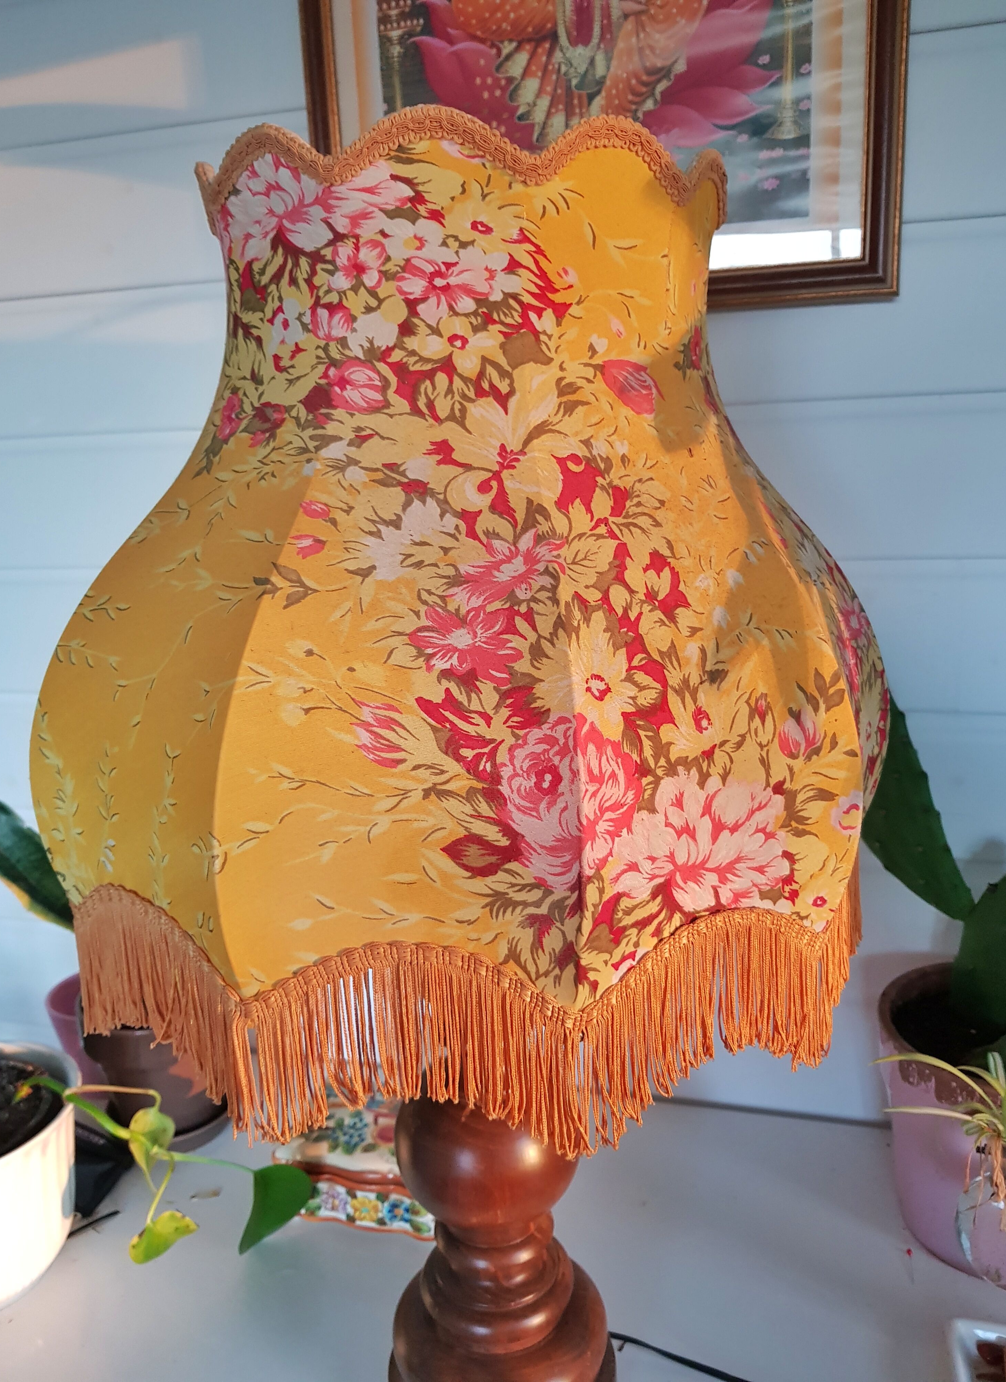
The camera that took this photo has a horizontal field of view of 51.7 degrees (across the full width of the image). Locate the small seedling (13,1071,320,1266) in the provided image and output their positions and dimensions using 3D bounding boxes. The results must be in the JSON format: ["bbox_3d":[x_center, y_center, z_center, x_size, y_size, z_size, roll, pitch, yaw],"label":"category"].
[{"bbox_3d":[-0.265,0.374,0.814,0.220,0.120,0.090,-8,14,-21],"label":"small seedling"}]

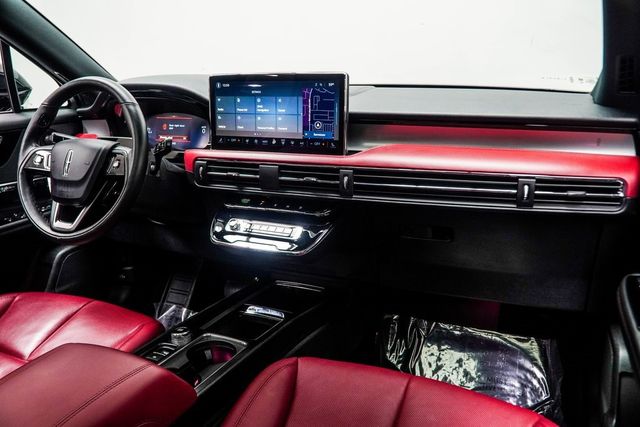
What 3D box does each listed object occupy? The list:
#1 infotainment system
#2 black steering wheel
[{"bbox_3d":[-0.092,-0.216,1.060,0.335,0.168,0.030,6,12,24],"label":"infotainment system"},{"bbox_3d":[-0.516,-0.115,1.057,0.372,0.372,0.090,6,-5,24],"label":"black steering wheel"}]

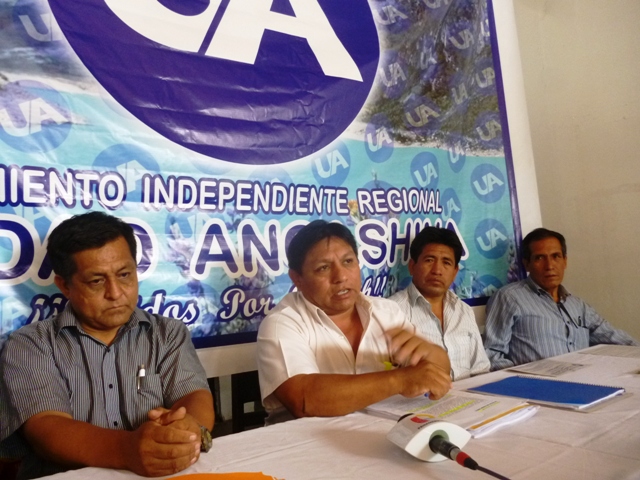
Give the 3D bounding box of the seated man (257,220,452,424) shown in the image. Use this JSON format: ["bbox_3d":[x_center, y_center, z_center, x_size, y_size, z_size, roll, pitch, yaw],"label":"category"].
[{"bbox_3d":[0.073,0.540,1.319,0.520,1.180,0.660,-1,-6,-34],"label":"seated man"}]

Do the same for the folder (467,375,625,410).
[{"bbox_3d":[0.558,0.377,1.294,0.212,0.013,0.299,-1,-6,-36],"label":"folder"}]

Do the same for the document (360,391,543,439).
[{"bbox_3d":[0.286,0.390,1.180,0.215,0.020,0.303,-1,-6,-37],"label":"document"}]

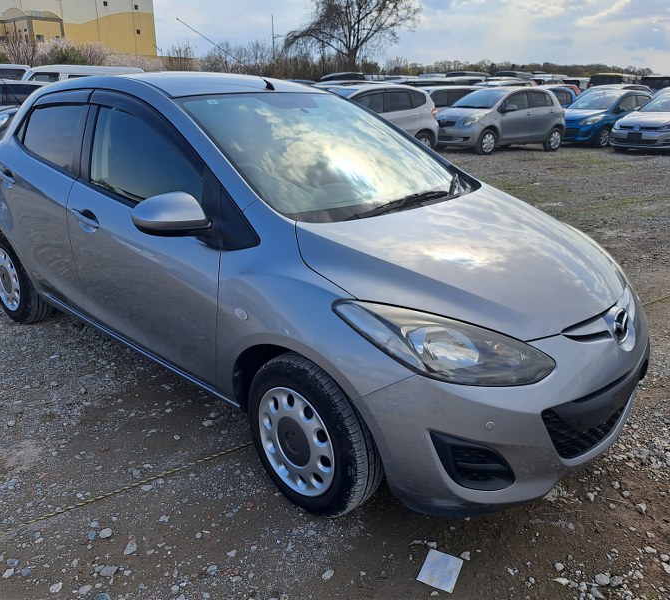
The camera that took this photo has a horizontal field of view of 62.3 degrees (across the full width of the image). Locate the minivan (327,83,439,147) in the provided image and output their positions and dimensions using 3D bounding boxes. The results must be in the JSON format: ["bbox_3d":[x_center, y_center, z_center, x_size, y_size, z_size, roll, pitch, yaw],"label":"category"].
[{"bbox_3d":[0.478,-3.869,12.072,3.900,1.525,1.695,-15,26,-36],"label":"minivan"}]

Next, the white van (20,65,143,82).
[{"bbox_3d":[-8.743,-6.854,18.844,4.500,1.950,1.690,-15,26,-36],"label":"white van"}]

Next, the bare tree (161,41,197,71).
[{"bbox_3d":[-12.368,-18.353,44.846,2.910,4.770,2.910,-4,22,-14],"label":"bare tree"}]

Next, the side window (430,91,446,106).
[{"bbox_3d":[2.848,-5.654,15.563,0.820,0.450,0.070,-12,7,-31],"label":"side window"}]

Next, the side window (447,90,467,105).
[{"bbox_3d":[3.596,-5.811,15.958,0.750,0.440,0.070,-5,22,-16],"label":"side window"}]

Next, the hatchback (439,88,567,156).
[{"bbox_3d":[4.111,-4.567,14.063,3.750,1.520,1.695,-12,24,-31],"label":"hatchback"}]

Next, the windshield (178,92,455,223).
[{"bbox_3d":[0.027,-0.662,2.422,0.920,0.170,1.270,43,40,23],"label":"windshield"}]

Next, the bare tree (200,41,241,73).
[{"bbox_3d":[-9.247,-18.602,45.492,3.440,4.870,3.440,-3,21,-10],"label":"bare tree"}]

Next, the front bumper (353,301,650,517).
[{"bbox_3d":[0.797,0.257,2.041,0.500,0.560,1.680,18,27,38],"label":"front bumper"}]

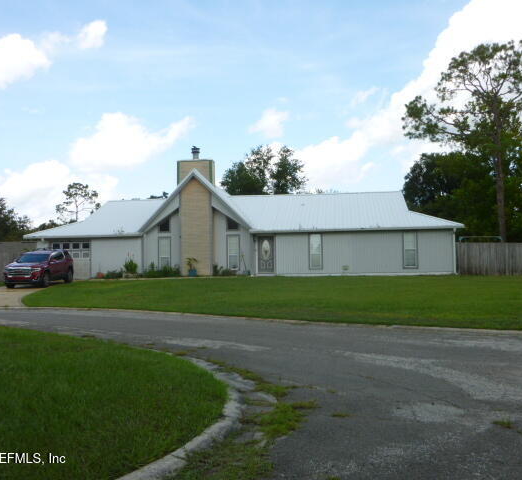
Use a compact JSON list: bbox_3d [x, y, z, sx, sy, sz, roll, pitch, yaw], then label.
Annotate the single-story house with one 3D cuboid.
[{"bbox_3d":[-0.720,-1.632,40.395,25.800,7.700,12.900,-1,-1,8],"label":"single-story house"}]

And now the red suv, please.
[{"bbox_3d":[-10.850,1.400,29.100,1.950,1.720,4.920,-1,-1,2],"label":"red suv"}]

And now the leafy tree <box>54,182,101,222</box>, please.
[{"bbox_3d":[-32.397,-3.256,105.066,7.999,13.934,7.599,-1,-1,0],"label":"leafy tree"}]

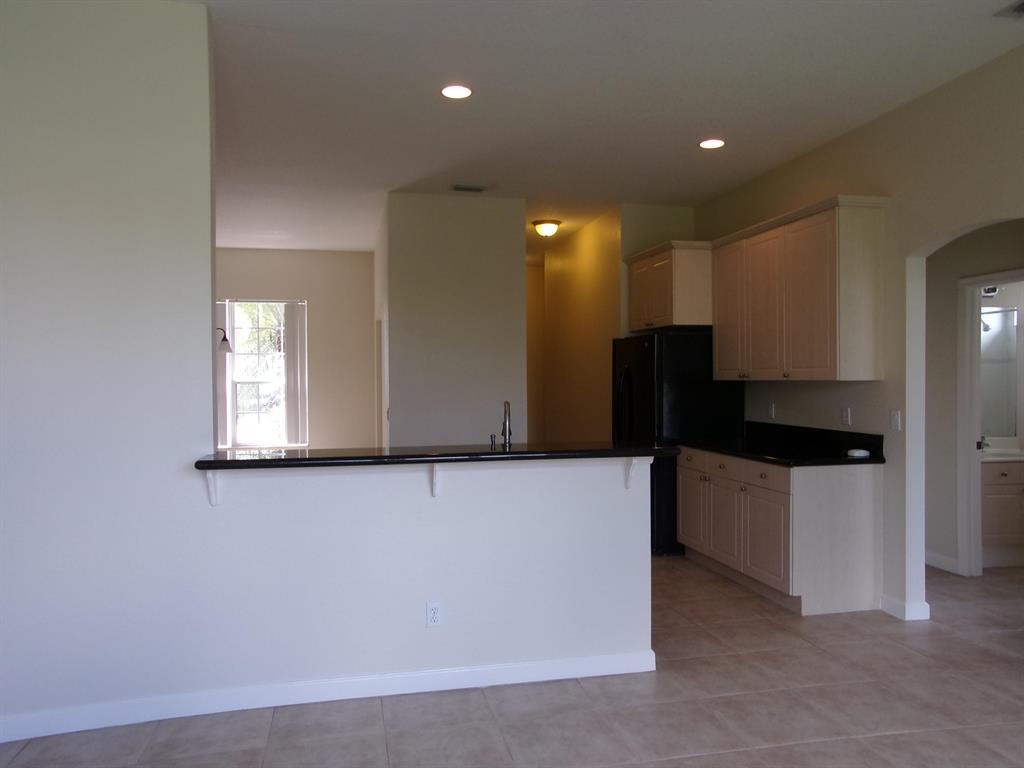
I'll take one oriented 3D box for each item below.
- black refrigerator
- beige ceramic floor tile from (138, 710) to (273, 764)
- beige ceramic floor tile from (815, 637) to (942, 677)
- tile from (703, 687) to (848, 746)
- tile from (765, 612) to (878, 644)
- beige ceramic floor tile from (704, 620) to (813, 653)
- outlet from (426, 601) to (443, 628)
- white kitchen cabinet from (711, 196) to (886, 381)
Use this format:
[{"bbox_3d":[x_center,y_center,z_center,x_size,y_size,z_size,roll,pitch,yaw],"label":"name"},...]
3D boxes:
[{"bbox_3d":[1.411,0.490,6.260,0.763,1.783,0.916,0,0,-13],"label":"black refrigerator"},{"bbox_3d":[-1.198,1.388,2.851,0.445,0.012,0.399,0,0,-12],"label":"beige ceramic floor tile"},{"bbox_3d":[1.873,1.391,3.579,0.445,0.012,0.438,0,0,-12],"label":"beige ceramic floor tile"},{"bbox_3d":[1.089,1.395,3.006,0.450,0.012,0.450,0,0,-13],"label":"tile"},{"bbox_3d":[1.765,1.393,4.081,0.450,0.012,0.450,0,0,-13],"label":"tile"},{"bbox_3d":[1.346,1.393,3.961,0.450,0.012,0.450,0,0,-13],"label":"beige ceramic floor tile"},{"bbox_3d":[-0.351,1.042,3.208,0.071,0.116,0.012,0,0,-13],"label":"outlet"},{"bbox_3d":[1.935,-0.576,5.072,0.349,1.113,1.566,0,0,-13],"label":"white kitchen cabinet"}]

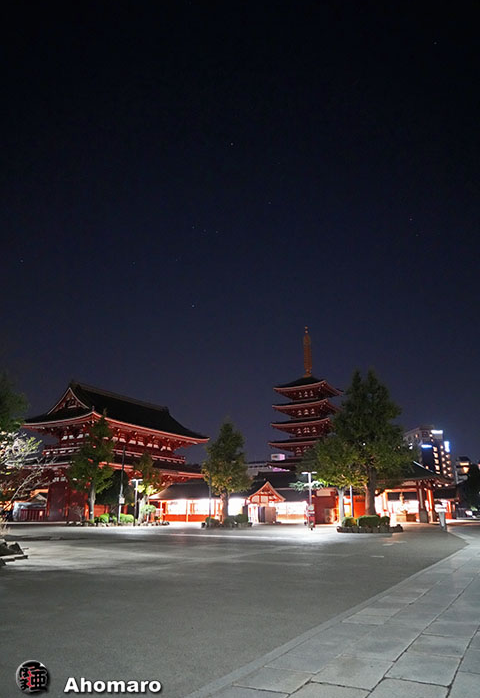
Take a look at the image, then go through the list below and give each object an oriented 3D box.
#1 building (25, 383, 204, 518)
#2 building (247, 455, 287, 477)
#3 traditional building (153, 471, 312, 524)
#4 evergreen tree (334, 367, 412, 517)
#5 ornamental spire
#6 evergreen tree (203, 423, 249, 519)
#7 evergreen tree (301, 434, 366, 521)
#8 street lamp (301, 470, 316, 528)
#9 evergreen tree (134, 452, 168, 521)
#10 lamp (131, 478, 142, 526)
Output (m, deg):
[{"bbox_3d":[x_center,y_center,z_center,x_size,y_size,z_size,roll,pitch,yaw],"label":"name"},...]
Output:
[{"bbox_3d":[-22.206,19.987,89.150,18.300,22.700,29.900,-12,-22,31],"label":"building"},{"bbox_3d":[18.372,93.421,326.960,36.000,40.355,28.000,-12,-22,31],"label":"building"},{"bbox_3d":[-0.404,21.503,69.462,25.500,7.000,8.000,-12,-22,31],"label":"traditional building"},{"bbox_3d":[9.565,7.106,34.825,5.674,11.492,5.674,-5,-20,14],"label":"evergreen tree"},{"bbox_3d":[19.449,0.622,137.539,2.200,15.366,2.200,0,-19,0],"label":"ornamental spire"},{"bbox_3d":[-1.258,11.469,44.695,4.287,9.685,4.287,1,-19,-1],"label":"evergreen tree"},{"bbox_3d":[9.737,13.410,49.419,6.801,9.171,6.801,-3,-19,10],"label":"evergreen tree"},{"bbox_3d":[5.790,12.491,39.699,1.350,4.505,0.350,-2,-19,8],"label":"street lamp"},{"bbox_3d":[-9.663,15.104,52.071,3.366,7.625,3.366,3,-19,-10],"label":"evergreen tree"},{"bbox_3d":[-10.317,15.359,48.078,1.300,4.519,0.350,4,-20,-11],"label":"lamp"}]

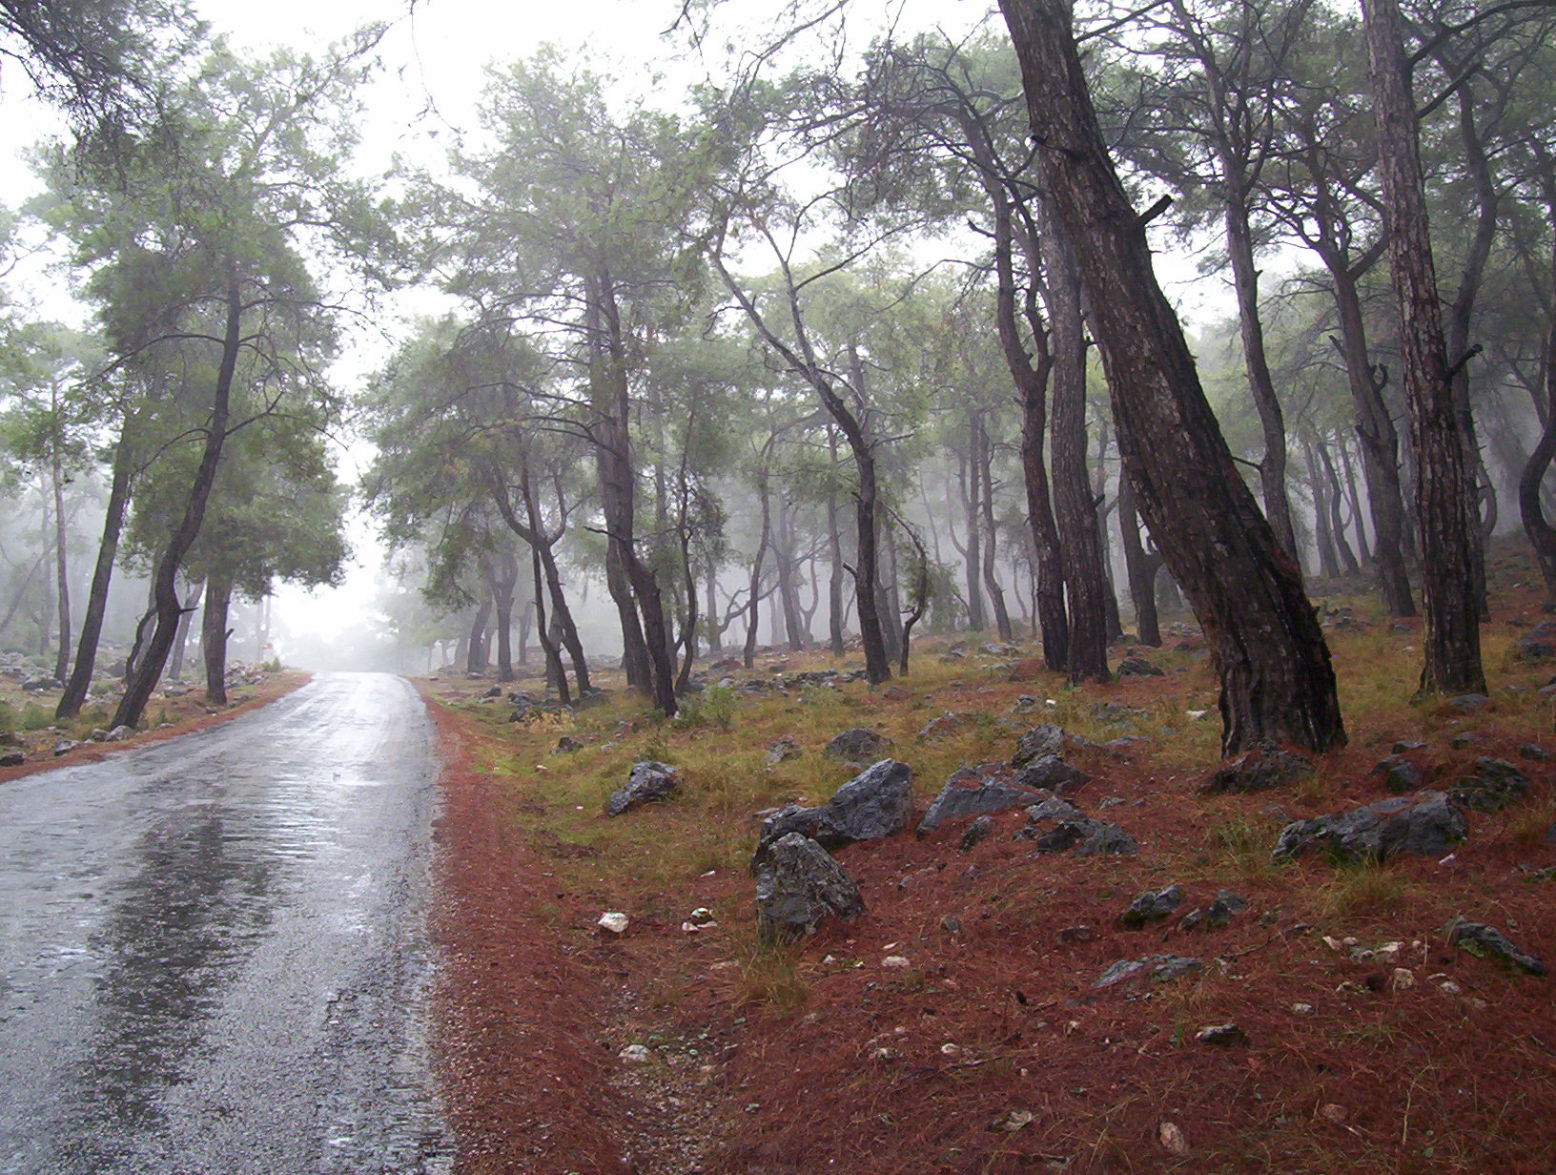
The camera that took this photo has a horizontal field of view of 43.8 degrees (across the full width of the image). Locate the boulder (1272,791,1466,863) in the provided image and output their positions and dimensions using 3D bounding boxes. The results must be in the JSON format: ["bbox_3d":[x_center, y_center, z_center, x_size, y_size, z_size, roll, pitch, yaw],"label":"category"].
[{"bbox_3d":[2.625,1.066,8.600,0.830,0.290,0.480,0,-2,0],"label":"boulder"}]

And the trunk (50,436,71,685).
[{"bbox_3d":[-19.280,-0.740,52.000,0.420,6.604,0.400,-2,-2,0],"label":"trunk"}]

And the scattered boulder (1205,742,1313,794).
[{"bbox_3d":[2.857,1.072,11.500,0.642,0.260,0.500,0,-2,0],"label":"scattered boulder"}]

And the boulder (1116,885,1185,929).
[{"bbox_3d":[1.500,1.283,7.800,0.264,0.160,0.220,0,-2,0],"label":"boulder"}]

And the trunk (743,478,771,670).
[{"bbox_3d":[-0.494,-0.339,45.000,0.621,4.548,0.450,0,-2,0],"label":"trunk"}]

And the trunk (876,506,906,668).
[{"bbox_3d":[2.053,-0.044,35.000,0.516,2.832,0.450,0,-2,0],"label":"trunk"}]

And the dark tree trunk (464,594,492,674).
[{"bbox_3d":[-8.987,1.402,58.000,0.837,2.403,0.700,0,-2,0],"label":"dark tree trunk"}]

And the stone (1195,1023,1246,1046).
[{"bbox_3d":[1.313,1.328,5.750,0.154,0.051,0.110,0,-2,0],"label":"stone"}]

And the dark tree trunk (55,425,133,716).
[{"bbox_3d":[-13.009,-0.378,37.000,0.500,5.730,0.470,10,-2,0],"label":"dark tree trunk"}]

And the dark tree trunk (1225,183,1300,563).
[{"bbox_3d":[5.667,-2.295,22.500,0.941,4.799,0.650,0,-2,0],"label":"dark tree trunk"}]

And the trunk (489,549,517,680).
[{"bbox_3d":[-6.536,0.693,46.000,0.679,3.146,0.600,0,-2,0],"label":"trunk"}]

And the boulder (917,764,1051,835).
[{"bbox_3d":[1.223,1.260,11.500,0.783,0.360,0.600,0,-2,0],"label":"boulder"}]

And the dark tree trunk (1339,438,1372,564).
[{"bbox_3d":[15.198,-2.337,51.000,0.864,3.426,0.500,0,-2,0],"label":"dark tree trunk"}]

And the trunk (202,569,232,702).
[{"bbox_3d":[-12.160,1.107,42.000,0.632,2.927,0.600,0,-2,0],"label":"trunk"}]

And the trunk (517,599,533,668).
[{"bbox_3d":[-8.612,1.554,66.000,0.538,2.237,0.450,0,-2,0],"label":"trunk"}]

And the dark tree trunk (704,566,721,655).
[{"bbox_3d":[-1.812,0.609,54.000,0.380,2.408,0.360,-2,-2,0],"label":"dark tree trunk"}]

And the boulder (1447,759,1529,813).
[{"bbox_3d":[3.232,0.898,8.800,0.357,0.254,0.320,0,-2,0],"label":"boulder"}]

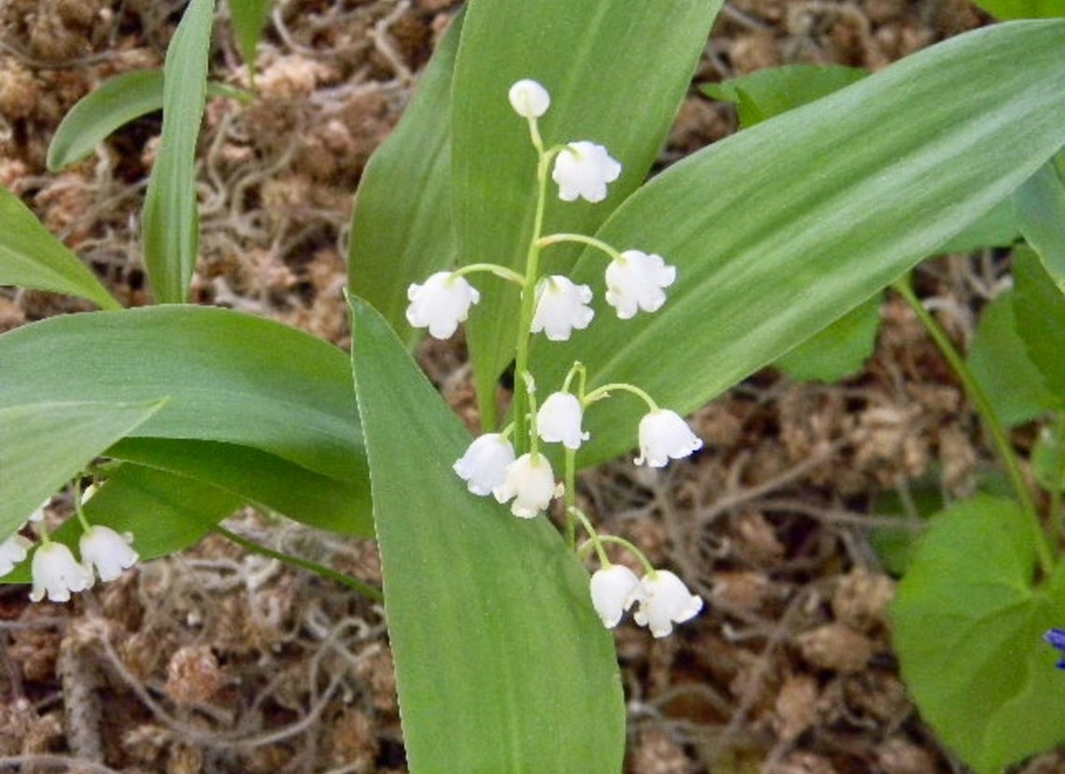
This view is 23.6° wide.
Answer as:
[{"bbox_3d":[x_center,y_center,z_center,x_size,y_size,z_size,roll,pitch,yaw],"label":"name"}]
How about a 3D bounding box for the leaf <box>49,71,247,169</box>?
[{"bbox_3d":[-0.079,-0.054,0.520,0.041,0.017,0.015,0,40,0],"label":"leaf"}]

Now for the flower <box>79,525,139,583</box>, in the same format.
[{"bbox_3d":[-0.071,0.028,0.425,0.009,0.009,0.009,-18,33,14],"label":"flower"}]

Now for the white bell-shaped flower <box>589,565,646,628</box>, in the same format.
[{"bbox_3d":[0.013,0.032,0.385,0.008,0.009,0.008,-15,31,12],"label":"white bell-shaped flower"}]

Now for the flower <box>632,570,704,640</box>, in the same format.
[{"bbox_3d":[0.020,0.033,0.385,0.010,0.009,0.010,-11,32,9],"label":"flower"}]

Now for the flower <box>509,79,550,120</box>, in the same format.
[{"bbox_3d":[0.000,-0.042,0.370,0.006,0.006,0.006,0,40,0],"label":"flower"}]

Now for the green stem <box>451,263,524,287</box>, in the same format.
[{"bbox_3d":[-0.006,-0.016,0.375,0.011,0.004,0.003,0,40,0],"label":"green stem"}]

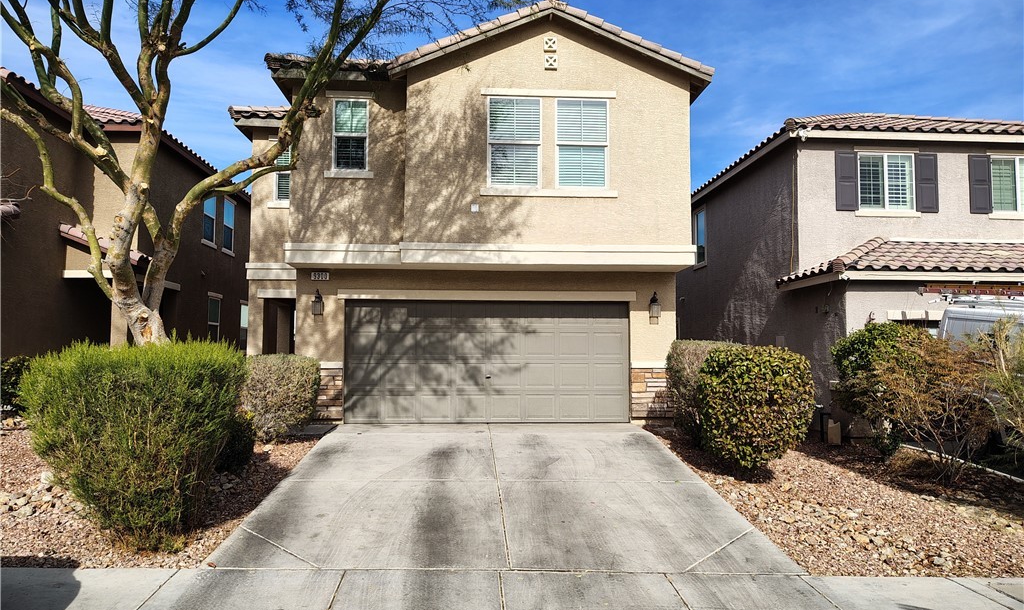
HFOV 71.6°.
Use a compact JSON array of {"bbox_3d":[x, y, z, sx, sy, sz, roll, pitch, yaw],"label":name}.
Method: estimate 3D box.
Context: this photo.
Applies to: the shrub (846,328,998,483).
[{"bbox_3d":[5.132,1.243,8.817,1.680,1.877,1.550,0,-4,-3],"label":"shrub"}]

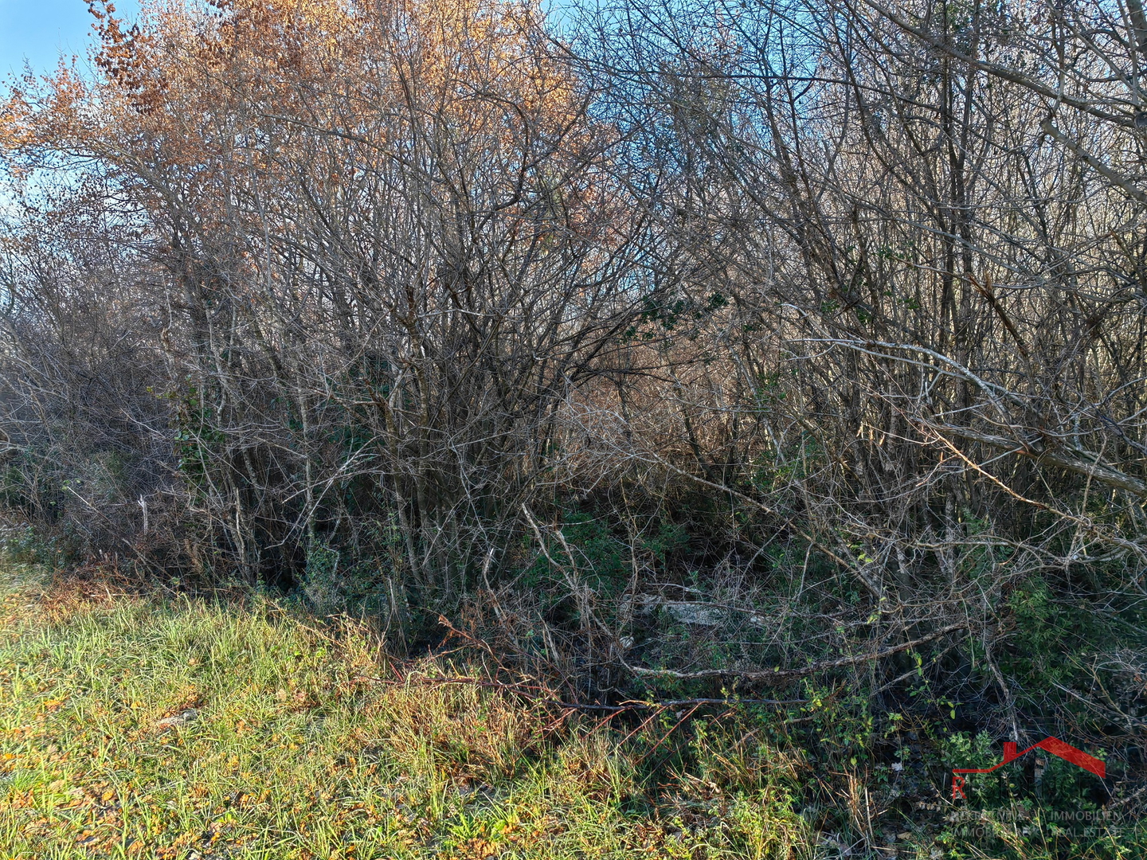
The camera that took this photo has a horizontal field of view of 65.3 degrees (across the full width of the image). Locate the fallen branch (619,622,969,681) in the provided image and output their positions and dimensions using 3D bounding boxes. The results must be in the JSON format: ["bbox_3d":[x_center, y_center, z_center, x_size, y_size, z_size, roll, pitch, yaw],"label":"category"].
[{"bbox_3d":[1.388,1.388,5.600,2.200,0.330,0.350,0,0,-10],"label":"fallen branch"}]

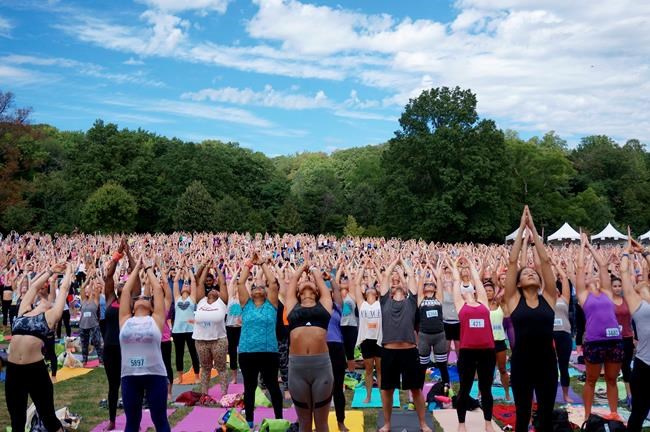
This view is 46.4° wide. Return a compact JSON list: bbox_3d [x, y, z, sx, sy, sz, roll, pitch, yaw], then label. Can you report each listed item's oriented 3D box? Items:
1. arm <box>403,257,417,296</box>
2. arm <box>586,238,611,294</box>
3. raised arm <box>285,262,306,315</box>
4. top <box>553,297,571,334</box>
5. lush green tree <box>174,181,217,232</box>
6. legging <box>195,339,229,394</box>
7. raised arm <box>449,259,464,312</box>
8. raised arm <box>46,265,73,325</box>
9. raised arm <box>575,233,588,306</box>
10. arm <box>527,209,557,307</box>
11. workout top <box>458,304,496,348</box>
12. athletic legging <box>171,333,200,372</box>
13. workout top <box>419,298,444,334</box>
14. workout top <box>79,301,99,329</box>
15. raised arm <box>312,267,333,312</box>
[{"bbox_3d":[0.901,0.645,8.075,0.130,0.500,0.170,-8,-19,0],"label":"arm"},{"bbox_3d":[3.093,0.562,8.600,0.190,0.660,0.200,-12,-14,6],"label":"arm"},{"bbox_3d":[-0.257,0.632,6.600,0.190,0.450,0.200,0,-5,3],"label":"raised arm"},{"bbox_3d":[3.106,1.326,10.100,0.360,0.520,0.250,-1,-11,3],"label":"top"},{"bbox_3d":[-17.093,-0.990,100.000,5.400,7.800,5.400,0,-5,0],"label":"lush green tree"},{"bbox_3d":[-1.574,2.064,10.600,0.420,0.840,0.300,0,-5,0],"label":"legging"},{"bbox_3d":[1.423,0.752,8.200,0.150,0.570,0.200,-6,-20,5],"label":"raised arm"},{"bbox_3d":[-2.138,0.632,6.100,0.160,0.560,0.210,10,-19,11],"label":"raised arm"},{"bbox_3d":[2.878,0.600,8.500,0.140,0.820,0.170,-1,-16,6],"label":"raised arm"},{"bbox_3d":[1.572,0.301,5.500,0.160,0.720,0.200,-13,-11,3],"label":"arm"},{"bbox_3d":[1.600,1.156,8.000,0.380,0.510,0.290,-4,-11,5],"label":"workout top"},{"bbox_3d":[-2.203,2.155,12.050,0.430,0.700,0.280,0,-3,3],"label":"athletic legging"},{"bbox_3d":[1.476,1.379,10.500,0.350,0.540,0.250,0,-16,5],"label":"workout top"},{"bbox_3d":[-4.807,2.023,15.400,0.380,0.600,0.260,0,-14,-3],"label":"workout top"},{"bbox_3d":[-0.022,0.640,6.600,0.180,0.410,0.200,0,-5,3],"label":"raised arm"}]

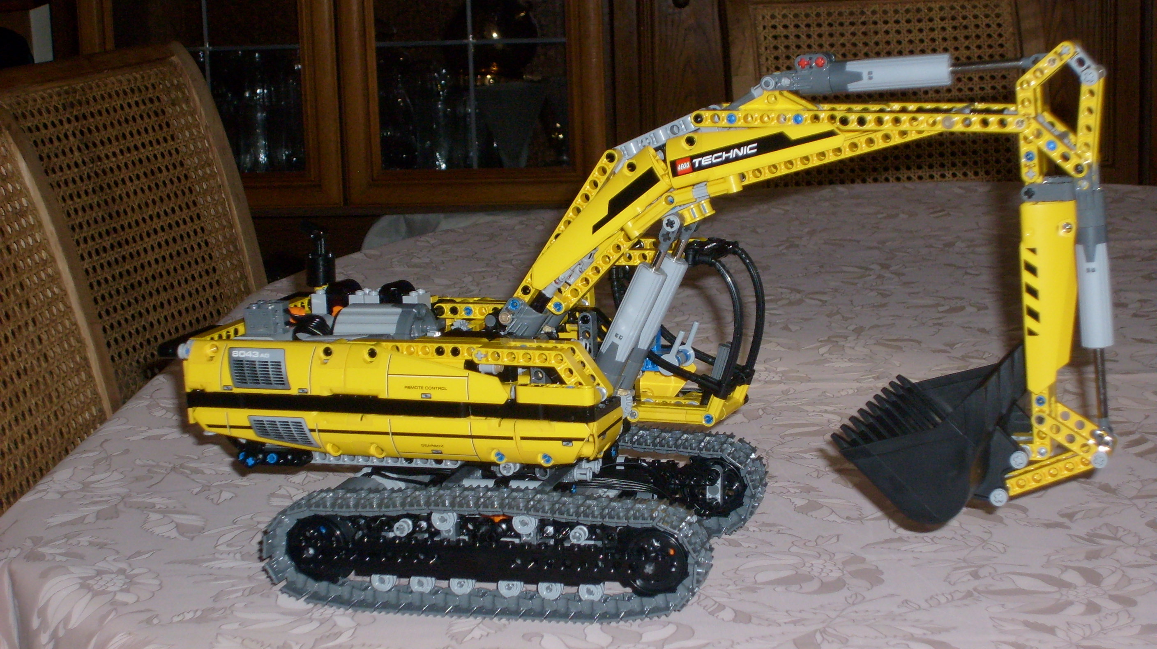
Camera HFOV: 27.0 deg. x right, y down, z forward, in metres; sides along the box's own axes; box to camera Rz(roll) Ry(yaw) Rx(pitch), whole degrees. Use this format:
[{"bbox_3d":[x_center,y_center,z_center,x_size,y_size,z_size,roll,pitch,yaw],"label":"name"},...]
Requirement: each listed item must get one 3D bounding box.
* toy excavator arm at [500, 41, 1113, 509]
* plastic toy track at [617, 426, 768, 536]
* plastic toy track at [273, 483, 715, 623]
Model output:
[{"bbox_3d":[0.103,-0.029,1.145,0.303,0.215,0.060,2,11,21],"label":"toy excavator arm"},{"bbox_3d":[-0.007,0.083,1.291,0.215,0.048,0.040,1,11,15],"label":"plastic toy track"},{"bbox_3d":[-0.044,0.109,1.153,0.215,0.048,0.040,1,11,15],"label":"plastic toy track"}]

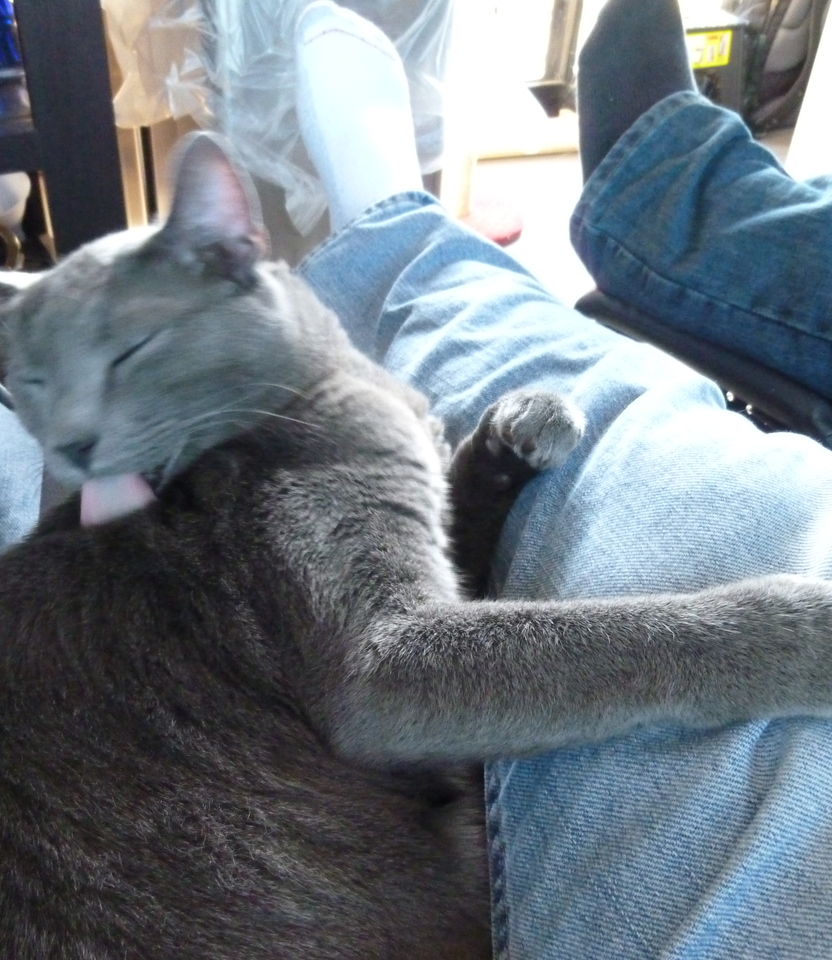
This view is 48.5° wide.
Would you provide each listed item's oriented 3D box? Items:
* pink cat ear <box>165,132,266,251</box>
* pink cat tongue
[{"bbox_3d":[-0.089,-0.128,0.410,0.041,0.053,0.025,-5,-5,-14],"label":"pink cat ear"},{"bbox_3d":[-0.122,0.008,0.378,0.027,0.012,0.019,4,31,12],"label":"pink cat tongue"}]

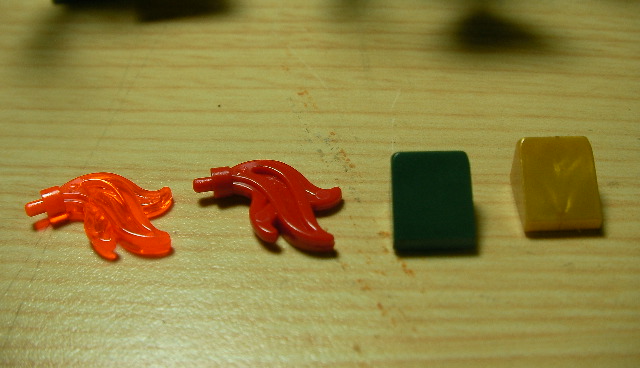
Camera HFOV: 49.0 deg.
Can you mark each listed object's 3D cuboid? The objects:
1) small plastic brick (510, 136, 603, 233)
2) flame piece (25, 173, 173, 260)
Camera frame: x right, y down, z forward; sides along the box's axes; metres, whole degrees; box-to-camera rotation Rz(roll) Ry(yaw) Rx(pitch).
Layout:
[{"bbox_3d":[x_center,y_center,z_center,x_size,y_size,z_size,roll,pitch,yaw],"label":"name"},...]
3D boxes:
[{"bbox_3d":[0.024,0.000,0.071,0.008,0.006,0.008,-1,47,0],"label":"small plastic brick"},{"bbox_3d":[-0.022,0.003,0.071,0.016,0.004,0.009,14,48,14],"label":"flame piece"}]

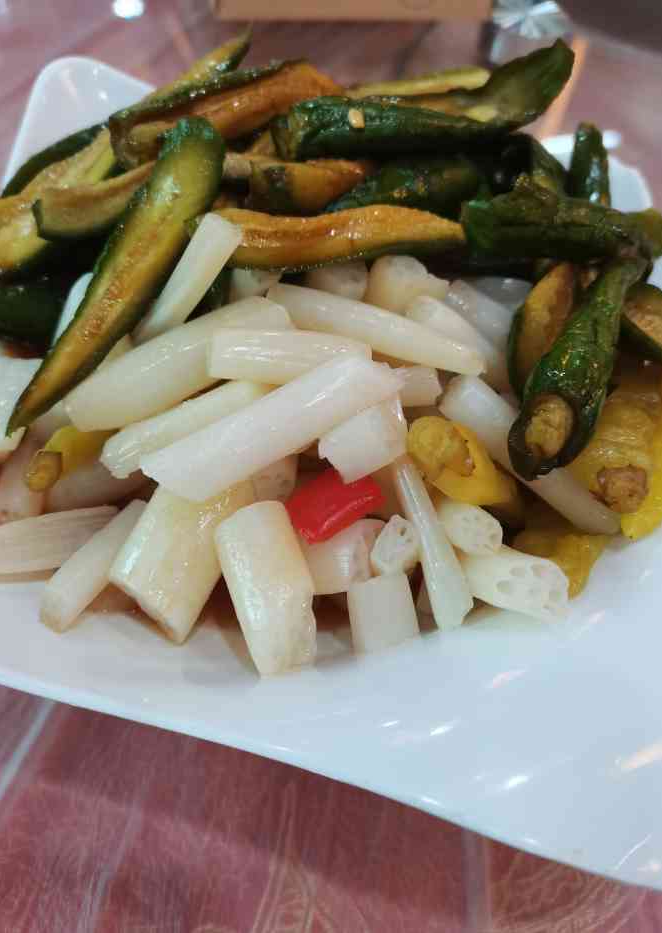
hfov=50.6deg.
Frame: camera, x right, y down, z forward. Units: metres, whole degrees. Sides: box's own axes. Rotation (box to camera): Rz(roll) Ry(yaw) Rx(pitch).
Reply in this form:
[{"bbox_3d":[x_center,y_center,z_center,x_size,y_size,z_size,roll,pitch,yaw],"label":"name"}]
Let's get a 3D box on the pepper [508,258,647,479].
[{"bbox_3d":[0.089,-0.039,0.240,0.024,0.023,0.095,22,56,22],"label":"pepper"}]

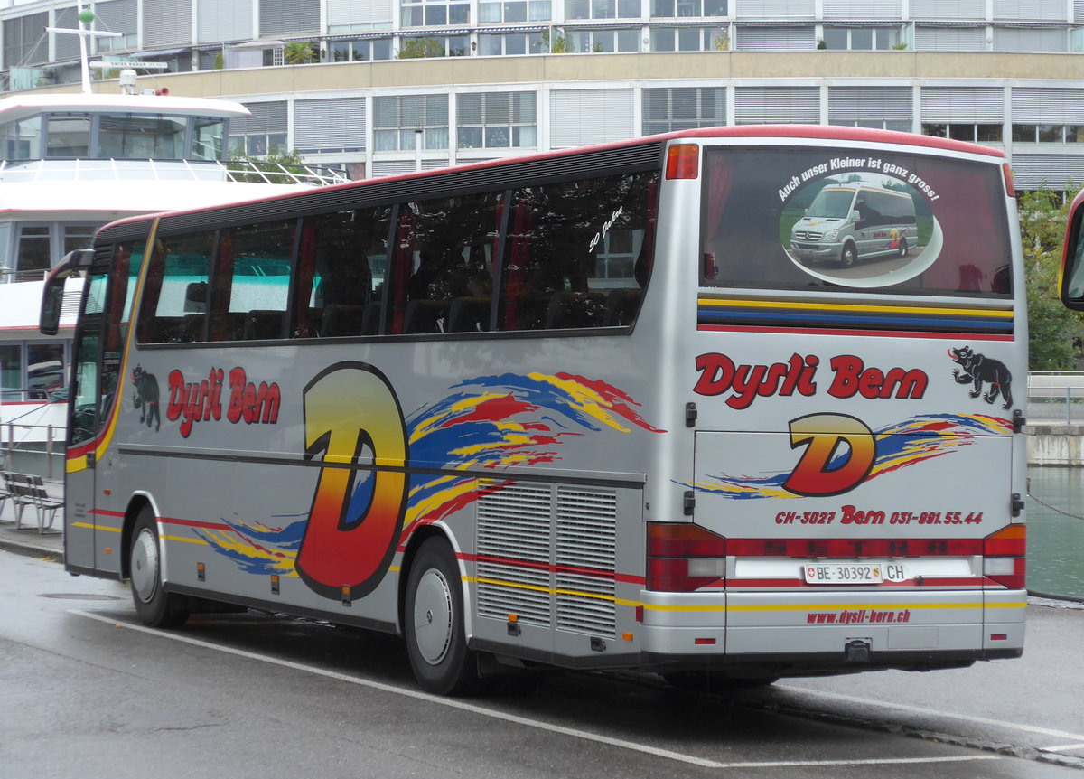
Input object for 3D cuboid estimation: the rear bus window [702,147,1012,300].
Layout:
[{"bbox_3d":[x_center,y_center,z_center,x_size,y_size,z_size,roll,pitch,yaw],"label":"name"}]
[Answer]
[{"bbox_3d":[1.776,-0.941,18.117,2.020,0.800,0.090,1,0,-24],"label":"rear bus window"}]

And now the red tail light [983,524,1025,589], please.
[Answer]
[{"bbox_3d":[2.680,0.959,18.542,0.425,0.375,0.150,1,0,-24],"label":"red tail light"}]

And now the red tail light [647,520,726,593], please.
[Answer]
[{"bbox_3d":[0.790,0.915,17.684,0.425,0.375,0.150,1,0,-24],"label":"red tail light"}]

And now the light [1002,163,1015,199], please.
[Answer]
[{"bbox_3d":[2.718,-1.205,18.632,0.160,0.195,0.110,1,0,-24],"label":"light"}]

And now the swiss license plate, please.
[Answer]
[{"bbox_3d":[1.693,1.028,18.001,0.500,0.110,0.015,1,0,-24],"label":"swiss license plate"}]

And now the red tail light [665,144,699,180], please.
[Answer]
[{"bbox_3d":[0.780,-1.250,17.753,0.160,0.195,0.110,1,0,-24],"label":"red tail light"}]

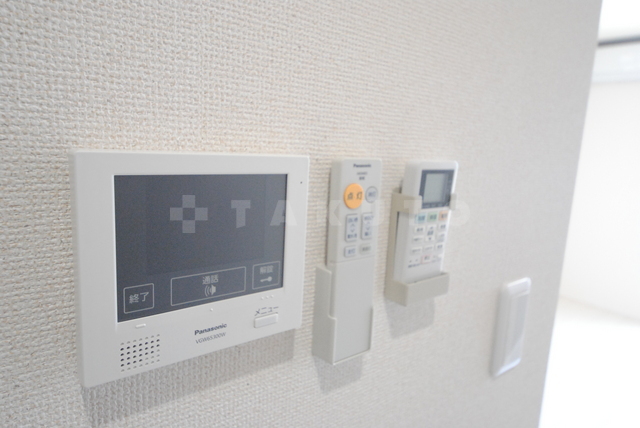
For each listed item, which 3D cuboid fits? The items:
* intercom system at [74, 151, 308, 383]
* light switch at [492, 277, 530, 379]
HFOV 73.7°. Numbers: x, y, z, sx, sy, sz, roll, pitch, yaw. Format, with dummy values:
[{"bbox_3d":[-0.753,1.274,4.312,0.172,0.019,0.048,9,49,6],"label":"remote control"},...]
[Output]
[{"bbox_3d":[-0.071,0.025,0.266,0.140,0.123,0.020,-5,12,-39],"label":"intercom system"},{"bbox_3d":[0.244,0.139,0.539,0.069,0.120,0.010,-5,12,-40],"label":"light switch"}]

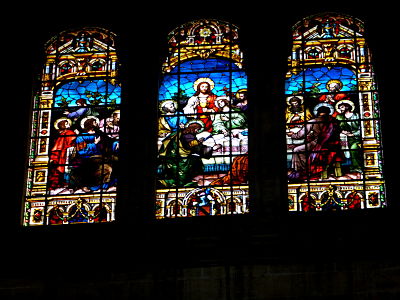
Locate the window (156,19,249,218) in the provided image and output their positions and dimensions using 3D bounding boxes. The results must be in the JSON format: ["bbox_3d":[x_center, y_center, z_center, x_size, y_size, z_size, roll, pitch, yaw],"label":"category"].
[{"bbox_3d":[0.060,-0.603,30.101,1.720,4.240,0.100,-3,-37,4],"label":"window"}]

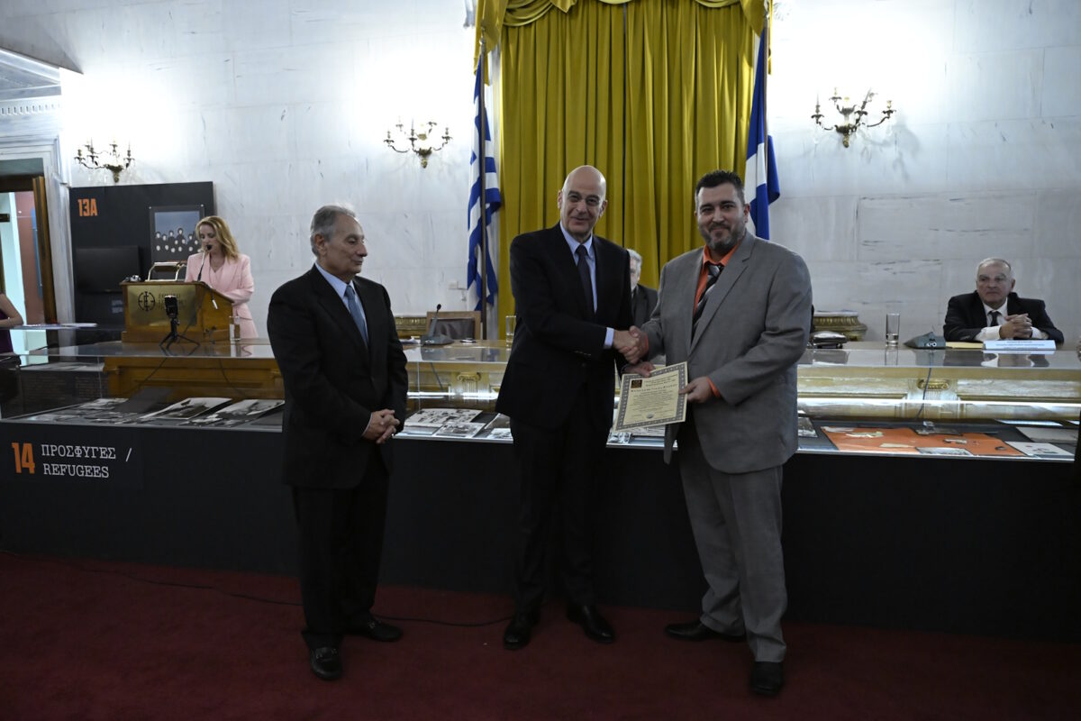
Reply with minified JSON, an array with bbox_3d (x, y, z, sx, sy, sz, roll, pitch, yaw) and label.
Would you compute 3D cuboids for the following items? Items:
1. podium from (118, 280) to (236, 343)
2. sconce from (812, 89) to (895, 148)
[{"bbox_3d":[-2.313,-0.306,4.586,0.580,0.370,0.340,1,5,12],"label":"podium"},{"bbox_3d":[2.147,-1.658,4.956,0.520,0.365,0.280,1,5,12],"label":"sconce"}]

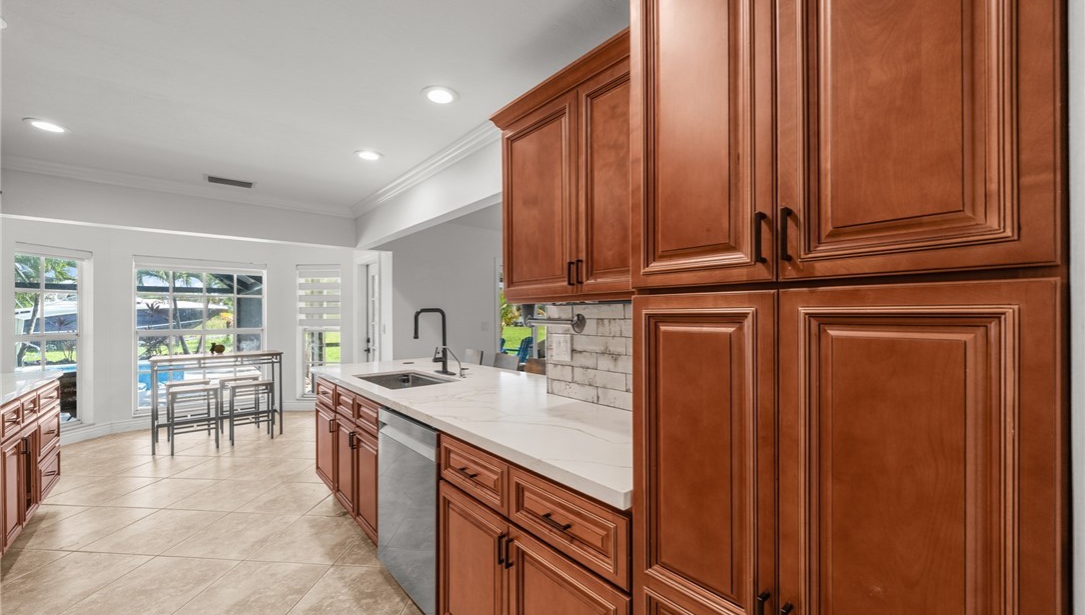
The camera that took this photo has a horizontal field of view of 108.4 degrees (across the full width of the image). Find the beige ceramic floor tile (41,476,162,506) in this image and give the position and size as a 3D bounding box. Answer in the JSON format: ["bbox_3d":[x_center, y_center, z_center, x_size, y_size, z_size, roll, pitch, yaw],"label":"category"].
[{"bbox_3d":[-3.188,1.337,2.848,0.471,0.012,0.471,0,-2,3],"label":"beige ceramic floor tile"}]

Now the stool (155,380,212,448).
[{"bbox_3d":[-3.728,1.068,4.149,0.350,0.590,0.285,2,-2,-43],"label":"stool"}]

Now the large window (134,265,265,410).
[{"bbox_3d":[-4.135,0.339,4.772,1.198,1.665,0.110,2,-2,-43],"label":"large window"}]

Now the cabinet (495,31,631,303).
[{"bbox_3d":[0.217,-0.444,1.567,0.375,0.854,0.940,2,-2,-43],"label":"cabinet"}]

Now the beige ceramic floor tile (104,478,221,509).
[{"bbox_3d":[-2.713,1.341,2.825,0.471,0.012,0.471,0,-2,3],"label":"beige ceramic floor tile"}]

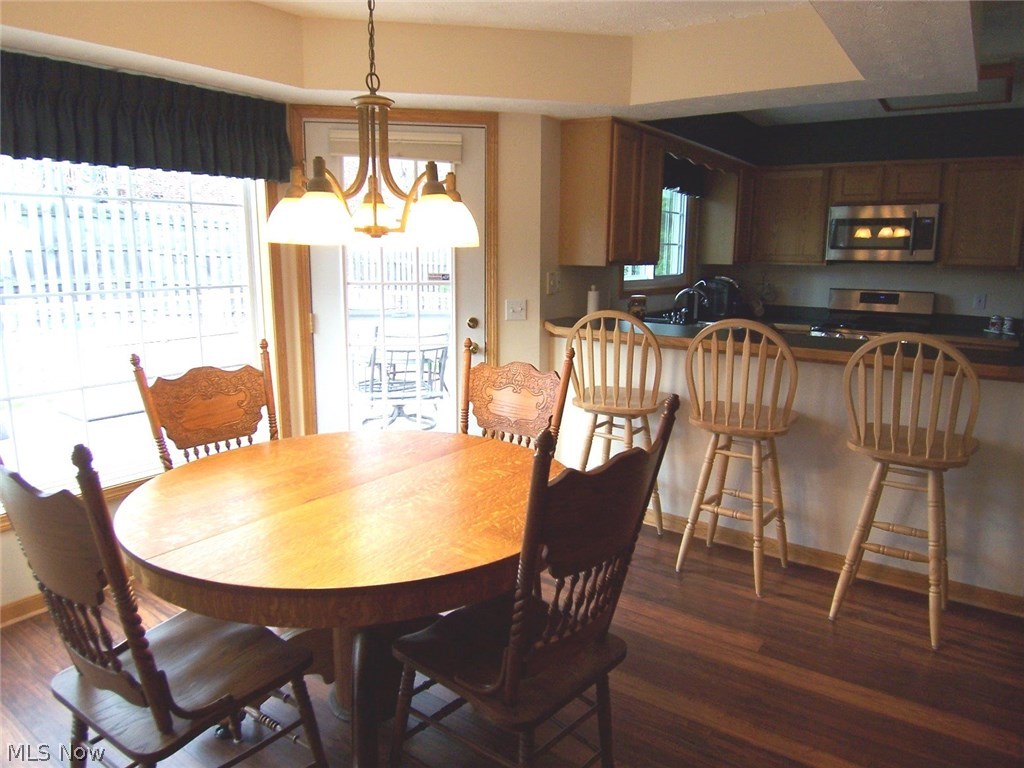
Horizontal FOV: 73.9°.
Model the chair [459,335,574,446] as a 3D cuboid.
[{"bbox_3d":[-0.114,0.444,2.323,0.470,1.100,0.540,8,13,34],"label":"chair"}]

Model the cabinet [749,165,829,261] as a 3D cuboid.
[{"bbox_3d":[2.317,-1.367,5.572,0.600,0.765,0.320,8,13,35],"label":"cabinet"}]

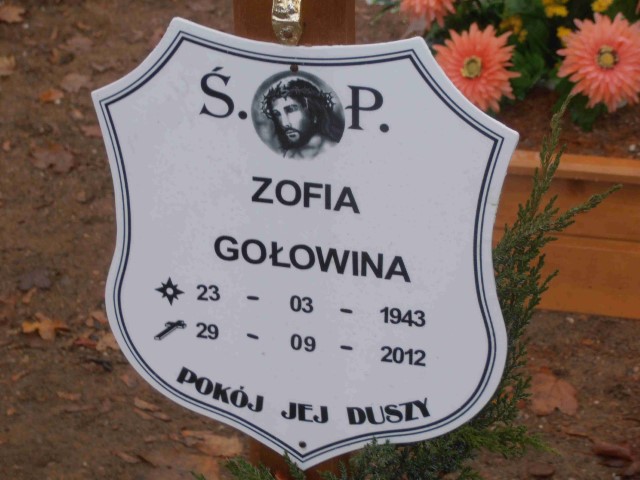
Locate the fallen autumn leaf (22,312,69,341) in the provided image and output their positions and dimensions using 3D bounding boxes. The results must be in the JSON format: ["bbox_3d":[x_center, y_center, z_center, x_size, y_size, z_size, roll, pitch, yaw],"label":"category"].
[{"bbox_3d":[-0.370,0.117,2.770,0.063,0.014,0.063,0,25,0],"label":"fallen autumn leaf"}]

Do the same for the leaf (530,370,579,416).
[{"bbox_3d":[0.296,0.194,2.590,0.066,0.016,0.085,0,25,0],"label":"leaf"}]

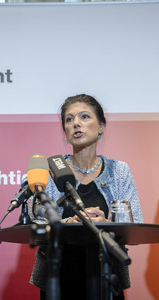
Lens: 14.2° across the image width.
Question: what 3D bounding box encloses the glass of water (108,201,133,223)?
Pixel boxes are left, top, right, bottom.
[{"bbox_3d":[0.135,0.213,2.050,0.087,0.093,0.087,0,-13,0],"label":"glass of water"}]

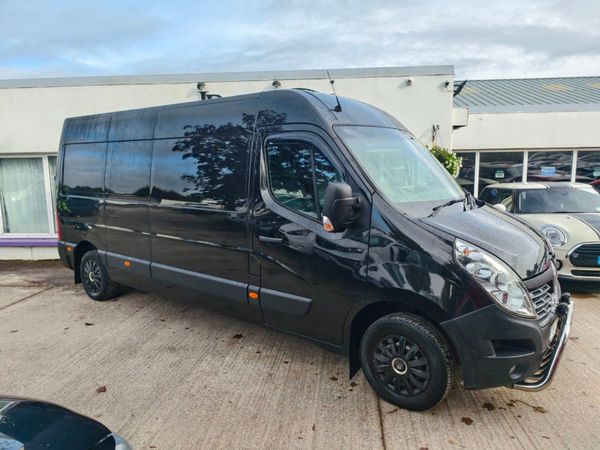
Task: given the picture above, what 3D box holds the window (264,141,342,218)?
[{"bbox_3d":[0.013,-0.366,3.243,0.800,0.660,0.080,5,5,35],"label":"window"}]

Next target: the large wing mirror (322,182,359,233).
[{"bbox_3d":[0.282,-0.131,2.898,0.190,0.370,0.250,5,10,35],"label":"large wing mirror"}]

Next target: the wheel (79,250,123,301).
[{"bbox_3d":[-2.744,0.682,5.481,0.700,0.700,0.230,5,10,35],"label":"wheel"}]

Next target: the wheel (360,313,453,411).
[{"bbox_3d":[0.792,1.017,3.001,0.700,0.700,0.230,5,10,35],"label":"wheel"}]

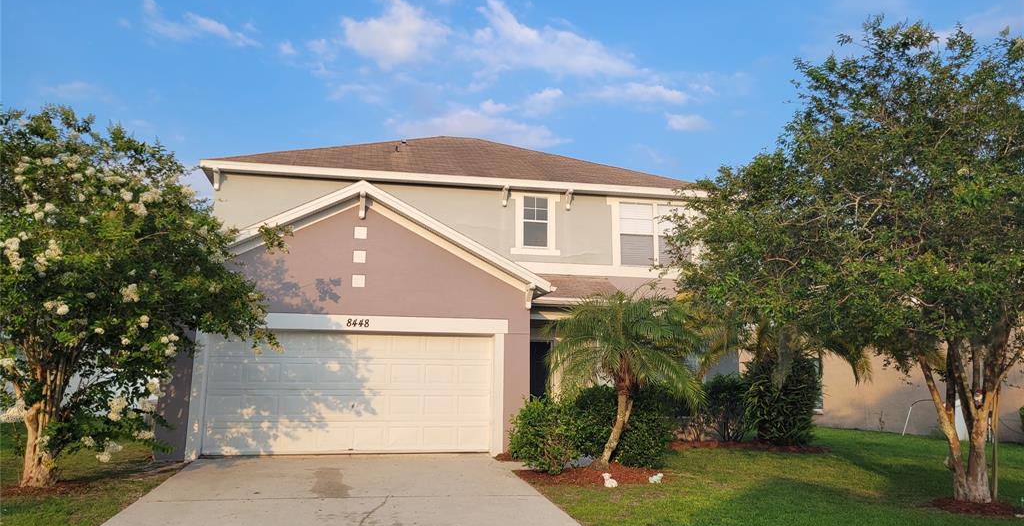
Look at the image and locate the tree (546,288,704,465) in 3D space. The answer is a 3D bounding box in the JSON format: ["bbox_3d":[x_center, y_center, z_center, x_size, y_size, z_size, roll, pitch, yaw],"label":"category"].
[{"bbox_3d":[1.856,1.822,12.574,2.533,2.883,2.350,2,-11,-11],"label":"tree"}]

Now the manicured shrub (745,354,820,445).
[{"bbox_3d":[5.707,2.889,16.348,1.552,1.926,1.400,2,-11,-11],"label":"manicured shrub"}]

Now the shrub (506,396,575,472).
[{"bbox_3d":[0.457,2.668,11.922,1.091,1.150,1.050,0,-11,0],"label":"shrub"}]

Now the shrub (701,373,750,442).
[{"bbox_3d":[4.609,3.113,16.605,1.069,1.443,1.000,2,-11,-11],"label":"shrub"}]

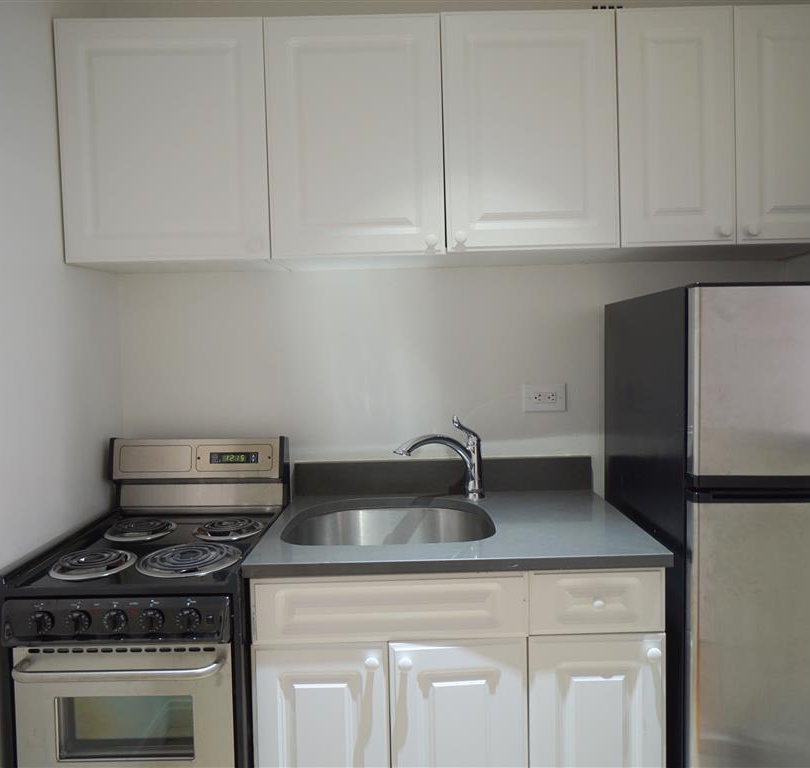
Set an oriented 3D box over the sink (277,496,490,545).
[{"bbox_3d":[-0.035,0.472,1.614,0.525,0.200,0.450,-1,2,0],"label":"sink"}]

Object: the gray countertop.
[{"bbox_3d":[0.117,0.371,1.590,0.918,0.029,0.625,-1,2,0],"label":"gray countertop"}]

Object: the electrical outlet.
[{"bbox_3d":[0.442,0.045,1.898,0.132,0.087,0.008,-1,2,0],"label":"electrical outlet"}]

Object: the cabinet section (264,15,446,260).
[{"bbox_3d":[-0.128,-0.636,1.576,0.453,0.607,0.021,-1,2,0],"label":"cabinet section"}]

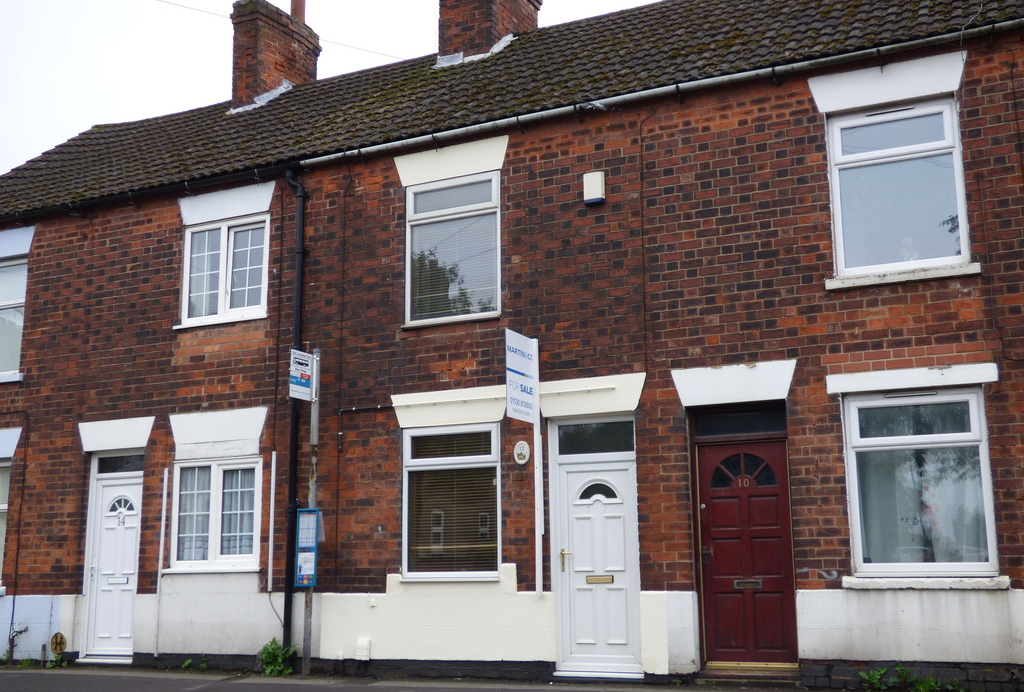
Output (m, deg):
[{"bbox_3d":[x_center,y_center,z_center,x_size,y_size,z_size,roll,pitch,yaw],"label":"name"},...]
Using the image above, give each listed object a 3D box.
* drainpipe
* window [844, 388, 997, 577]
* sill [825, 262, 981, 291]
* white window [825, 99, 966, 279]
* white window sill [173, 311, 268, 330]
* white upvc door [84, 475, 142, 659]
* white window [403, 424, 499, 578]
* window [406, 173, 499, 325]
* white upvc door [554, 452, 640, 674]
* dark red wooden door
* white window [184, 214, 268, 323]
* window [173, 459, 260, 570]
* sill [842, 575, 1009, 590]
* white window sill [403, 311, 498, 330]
[{"bbox_3d":[-2.260,0.587,11.965,0.105,5.096,0.130,-6,-13,24],"label":"drainpipe"},{"bbox_3d":[3.444,1.162,9.738,1.138,1.530,0.090,-6,-11,26],"label":"window"},{"bbox_3d":[3.288,-0.564,9.708,1.232,0.082,0.150,-6,-13,24],"label":"sill"},{"bbox_3d":[3.337,-1.343,9.969,1.061,1.442,0.100,-6,-13,24],"label":"white window"},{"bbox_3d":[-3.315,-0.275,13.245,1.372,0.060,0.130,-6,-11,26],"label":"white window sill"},{"bbox_3d":[-4.337,2.429,12.771,0.810,2.023,0.100,-6,-13,24],"label":"white upvc door"},{"bbox_3d":[-0.589,1.561,11.632,1.123,1.513,0.090,-6,-11,26],"label":"white window"},{"bbox_3d":[-0.578,-0.964,11.645,1.066,1.481,0.100,-6,-13,24],"label":"window"},{"bbox_3d":[0.783,1.958,10.461,0.814,2.031,0.100,-6,-13,24],"label":"white upvc door"},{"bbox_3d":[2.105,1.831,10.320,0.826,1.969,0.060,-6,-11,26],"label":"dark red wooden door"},{"bbox_3d":[-3.294,-0.869,13.412,1.249,1.186,0.090,-6,-11,26],"label":"white window"},{"bbox_3d":[-3.121,1.805,12.304,1.169,1.169,0.100,-6,-13,24],"label":"window"},{"bbox_3d":[3.296,1.893,9.215,1.247,0.099,0.150,-6,-13,24],"label":"sill"},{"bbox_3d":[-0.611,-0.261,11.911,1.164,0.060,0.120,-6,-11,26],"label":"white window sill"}]

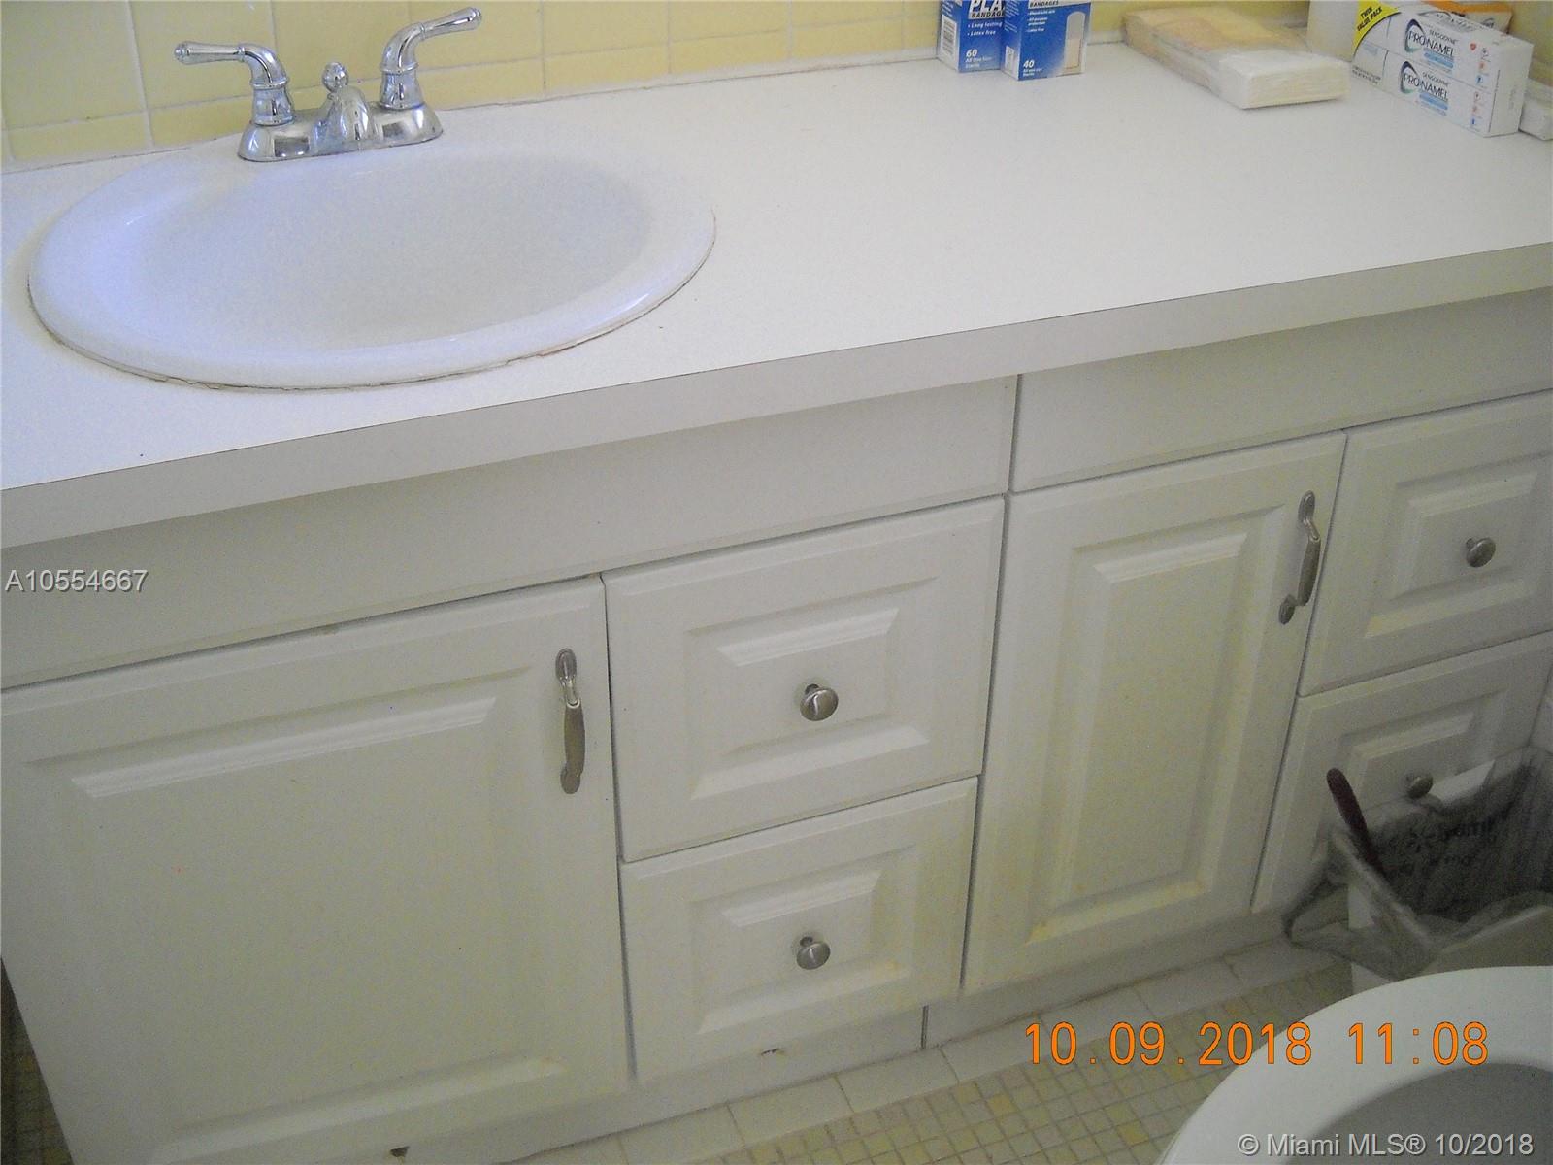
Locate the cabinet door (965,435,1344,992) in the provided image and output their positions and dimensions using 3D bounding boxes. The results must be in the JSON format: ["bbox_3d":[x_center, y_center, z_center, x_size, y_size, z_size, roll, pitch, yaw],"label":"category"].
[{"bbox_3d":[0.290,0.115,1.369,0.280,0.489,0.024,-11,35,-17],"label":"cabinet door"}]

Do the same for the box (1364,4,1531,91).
[{"bbox_3d":[0.564,-0.458,1.443,0.035,0.036,0.176,-13,36,-18],"label":"box"}]

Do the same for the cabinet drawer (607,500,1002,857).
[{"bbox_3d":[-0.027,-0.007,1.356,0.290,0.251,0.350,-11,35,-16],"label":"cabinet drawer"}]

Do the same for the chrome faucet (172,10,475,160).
[{"bbox_3d":[-0.340,-0.382,1.334,0.244,0.086,0.132,-11,35,-16],"label":"chrome faucet"}]

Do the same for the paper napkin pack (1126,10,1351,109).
[{"bbox_3d":[0.414,-0.479,1.546,0.105,0.028,0.207,-11,35,-16],"label":"paper napkin pack"}]

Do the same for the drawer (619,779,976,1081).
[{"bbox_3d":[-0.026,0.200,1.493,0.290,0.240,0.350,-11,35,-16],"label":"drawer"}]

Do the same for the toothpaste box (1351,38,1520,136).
[{"bbox_3d":[0.564,-0.429,1.463,0.035,0.036,0.176,-13,36,-18],"label":"toothpaste box"}]

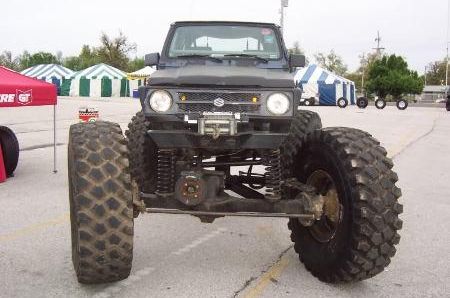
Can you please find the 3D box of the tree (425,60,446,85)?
[{"bbox_3d":[50.300,-16.600,115.000,7.000,9.000,7.000,1,7,0],"label":"tree"}]

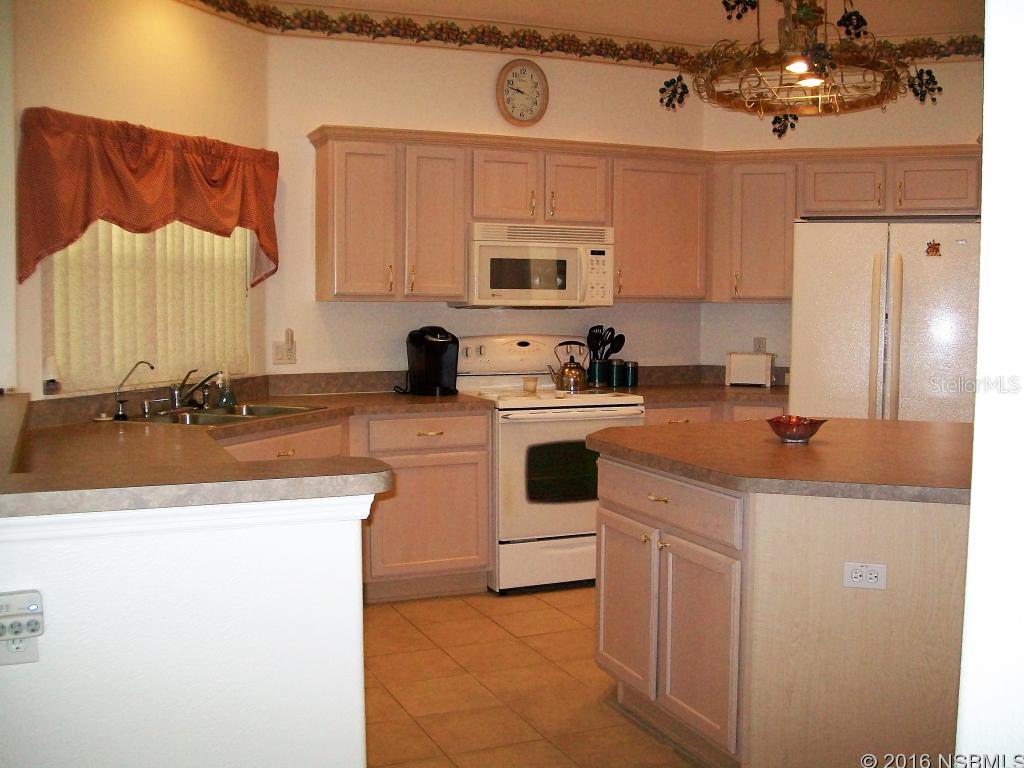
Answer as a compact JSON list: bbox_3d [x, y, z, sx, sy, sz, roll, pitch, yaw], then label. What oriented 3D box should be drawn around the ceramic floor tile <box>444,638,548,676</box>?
[{"bbox_3d":[-0.059,1.047,4.091,0.330,0.010,0.325,-2,5,-24],"label":"ceramic floor tile"}]

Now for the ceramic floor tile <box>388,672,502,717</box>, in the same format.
[{"bbox_3d":[-0.236,1.078,3.667,0.330,0.010,0.325,-2,5,-24],"label":"ceramic floor tile"}]

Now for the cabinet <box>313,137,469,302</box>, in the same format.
[{"bbox_3d":[-0.580,-0.768,5.125,0.689,0.747,0.320,-2,4,-23],"label":"cabinet"}]

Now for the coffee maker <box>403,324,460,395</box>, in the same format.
[{"bbox_3d":[-0.392,-0.112,5.232,0.235,0.325,0.300,-1,4,-17],"label":"coffee maker"}]

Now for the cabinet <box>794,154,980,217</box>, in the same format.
[{"bbox_3d":[1.959,-1.009,5.543,0.883,0.305,0.330,2,5,19],"label":"cabinet"}]

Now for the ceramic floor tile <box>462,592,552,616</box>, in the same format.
[{"bbox_3d":[-0.011,0.992,4.811,0.330,0.010,0.325,-2,5,-24],"label":"ceramic floor tile"}]

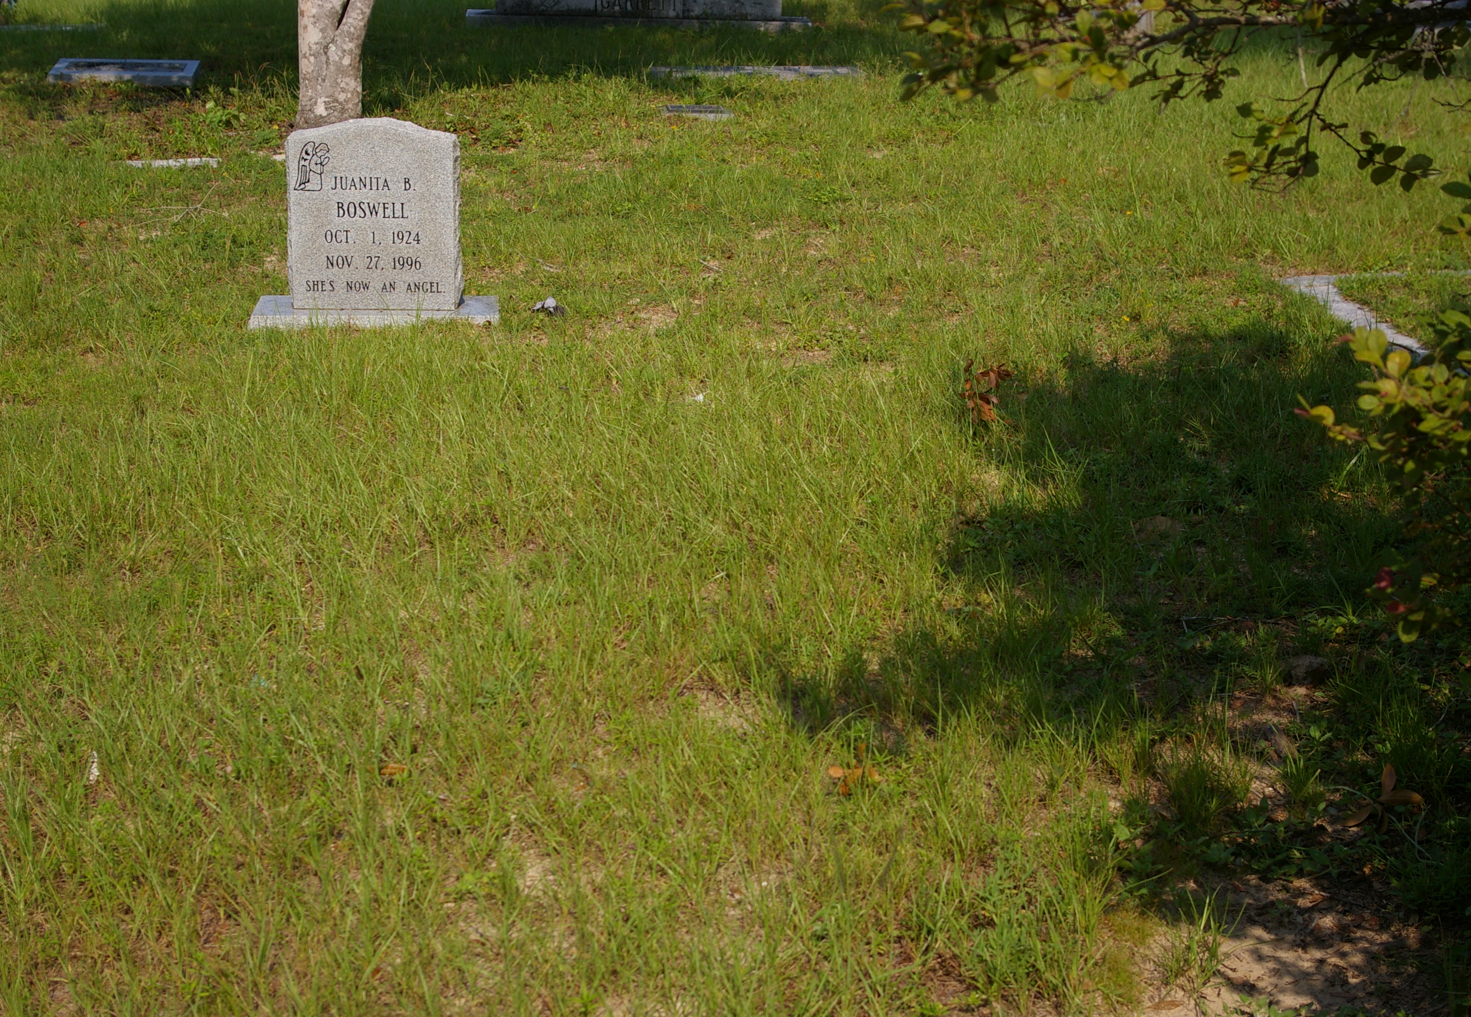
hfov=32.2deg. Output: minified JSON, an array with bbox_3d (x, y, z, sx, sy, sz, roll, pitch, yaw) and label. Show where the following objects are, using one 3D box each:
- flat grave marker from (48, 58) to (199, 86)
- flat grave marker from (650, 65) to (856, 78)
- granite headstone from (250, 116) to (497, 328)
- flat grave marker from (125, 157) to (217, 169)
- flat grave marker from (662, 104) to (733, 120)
[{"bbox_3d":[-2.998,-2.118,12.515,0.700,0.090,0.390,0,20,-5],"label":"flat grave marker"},{"bbox_3d":[0.131,-2.154,12.813,1.070,0.080,0.400,0,19,-5],"label":"flat grave marker"},{"bbox_3d":[-1.113,-0.880,7.911,0.748,0.644,0.300,0,16,-5],"label":"granite headstone"},{"bbox_3d":[-2.262,-1.345,10.213,0.390,0.080,0.220,0,19,-5],"label":"flat grave marker"},{"bbox_3d":[-0.183,-1.773,11.613,0.325,0.080,0.240,0,19,-5],"label":"flat grave marker"}]

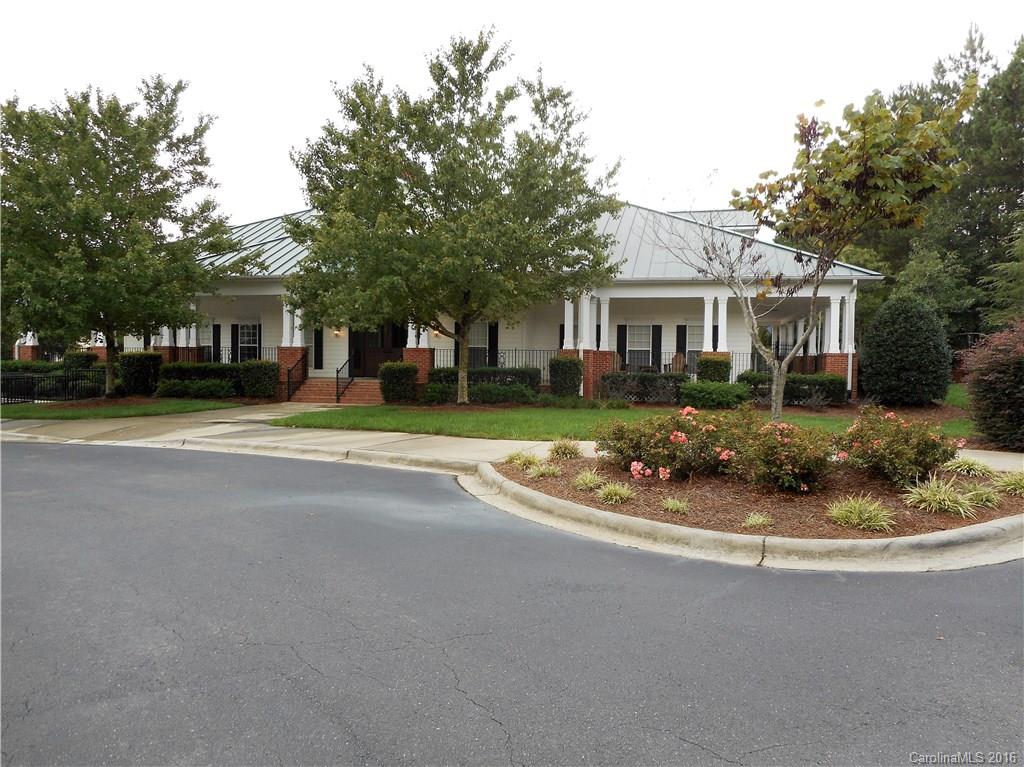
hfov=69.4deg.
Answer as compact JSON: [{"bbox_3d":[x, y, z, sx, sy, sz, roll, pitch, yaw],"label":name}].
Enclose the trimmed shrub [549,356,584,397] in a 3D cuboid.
[{"bbox_3d":[1.725,-0.206,23.400,1.000,1.250,0.970,1,2,13],"label":"trimmed shrub"}]

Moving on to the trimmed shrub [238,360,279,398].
[{"bbox_3d":[-8.644,-0.134,25.254,1.000,1.290,0.950,1,1,12],"label":"trimmed shrub"}]

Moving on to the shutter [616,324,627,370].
[{"bbox_3d":[4.220,-1.314,28.411,0.384,1.858,0.051,1,2,11],"label":"shutter"}]

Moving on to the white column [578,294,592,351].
[{"bbox_3d":[2.413,-2.044,24.370,0.340,1.860,0.340,1,2,13],"label":"white column"}]

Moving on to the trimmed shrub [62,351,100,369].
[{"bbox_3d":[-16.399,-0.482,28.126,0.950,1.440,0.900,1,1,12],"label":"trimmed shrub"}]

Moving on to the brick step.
[{"bbox_3d":[-5.677,0.233,25.140,3.410,0.770,1.300,1,1,12],"label":"brick step"}]

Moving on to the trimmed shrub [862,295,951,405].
[{"bbox_3d":[11.704,-1.027,21.930,2.600,3.280,2.500,1,1,12],"label":"trimmed shrub"}]

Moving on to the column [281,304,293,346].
[{"bbox_3d":[-8.026,-2.245,26.462,0.313,1.848,0.313,1,2,11],"label":"column"}]

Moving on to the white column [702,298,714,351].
[{"bbox_3d":[6.731,-2.021,25.320,0.340,1.860,0.340,1,2,13],"label":"white column"}]

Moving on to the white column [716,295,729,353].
[{"bbox_3d":[7.182,-2.006,25.220,0.340,1.860,0.340,1,2,13],"label":"white column"}]

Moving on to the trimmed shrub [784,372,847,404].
[{"bbox_3d":[9.541,0.139,23.432,1.818,0.899,1.060,1,2,11],"label":"trimmed shrub"}]

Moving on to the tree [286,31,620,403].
[{"bbox_3d":[-1.636,-4.990,22.108,9.900,11.170,9.400,1,1,12],"label":"tree"}]

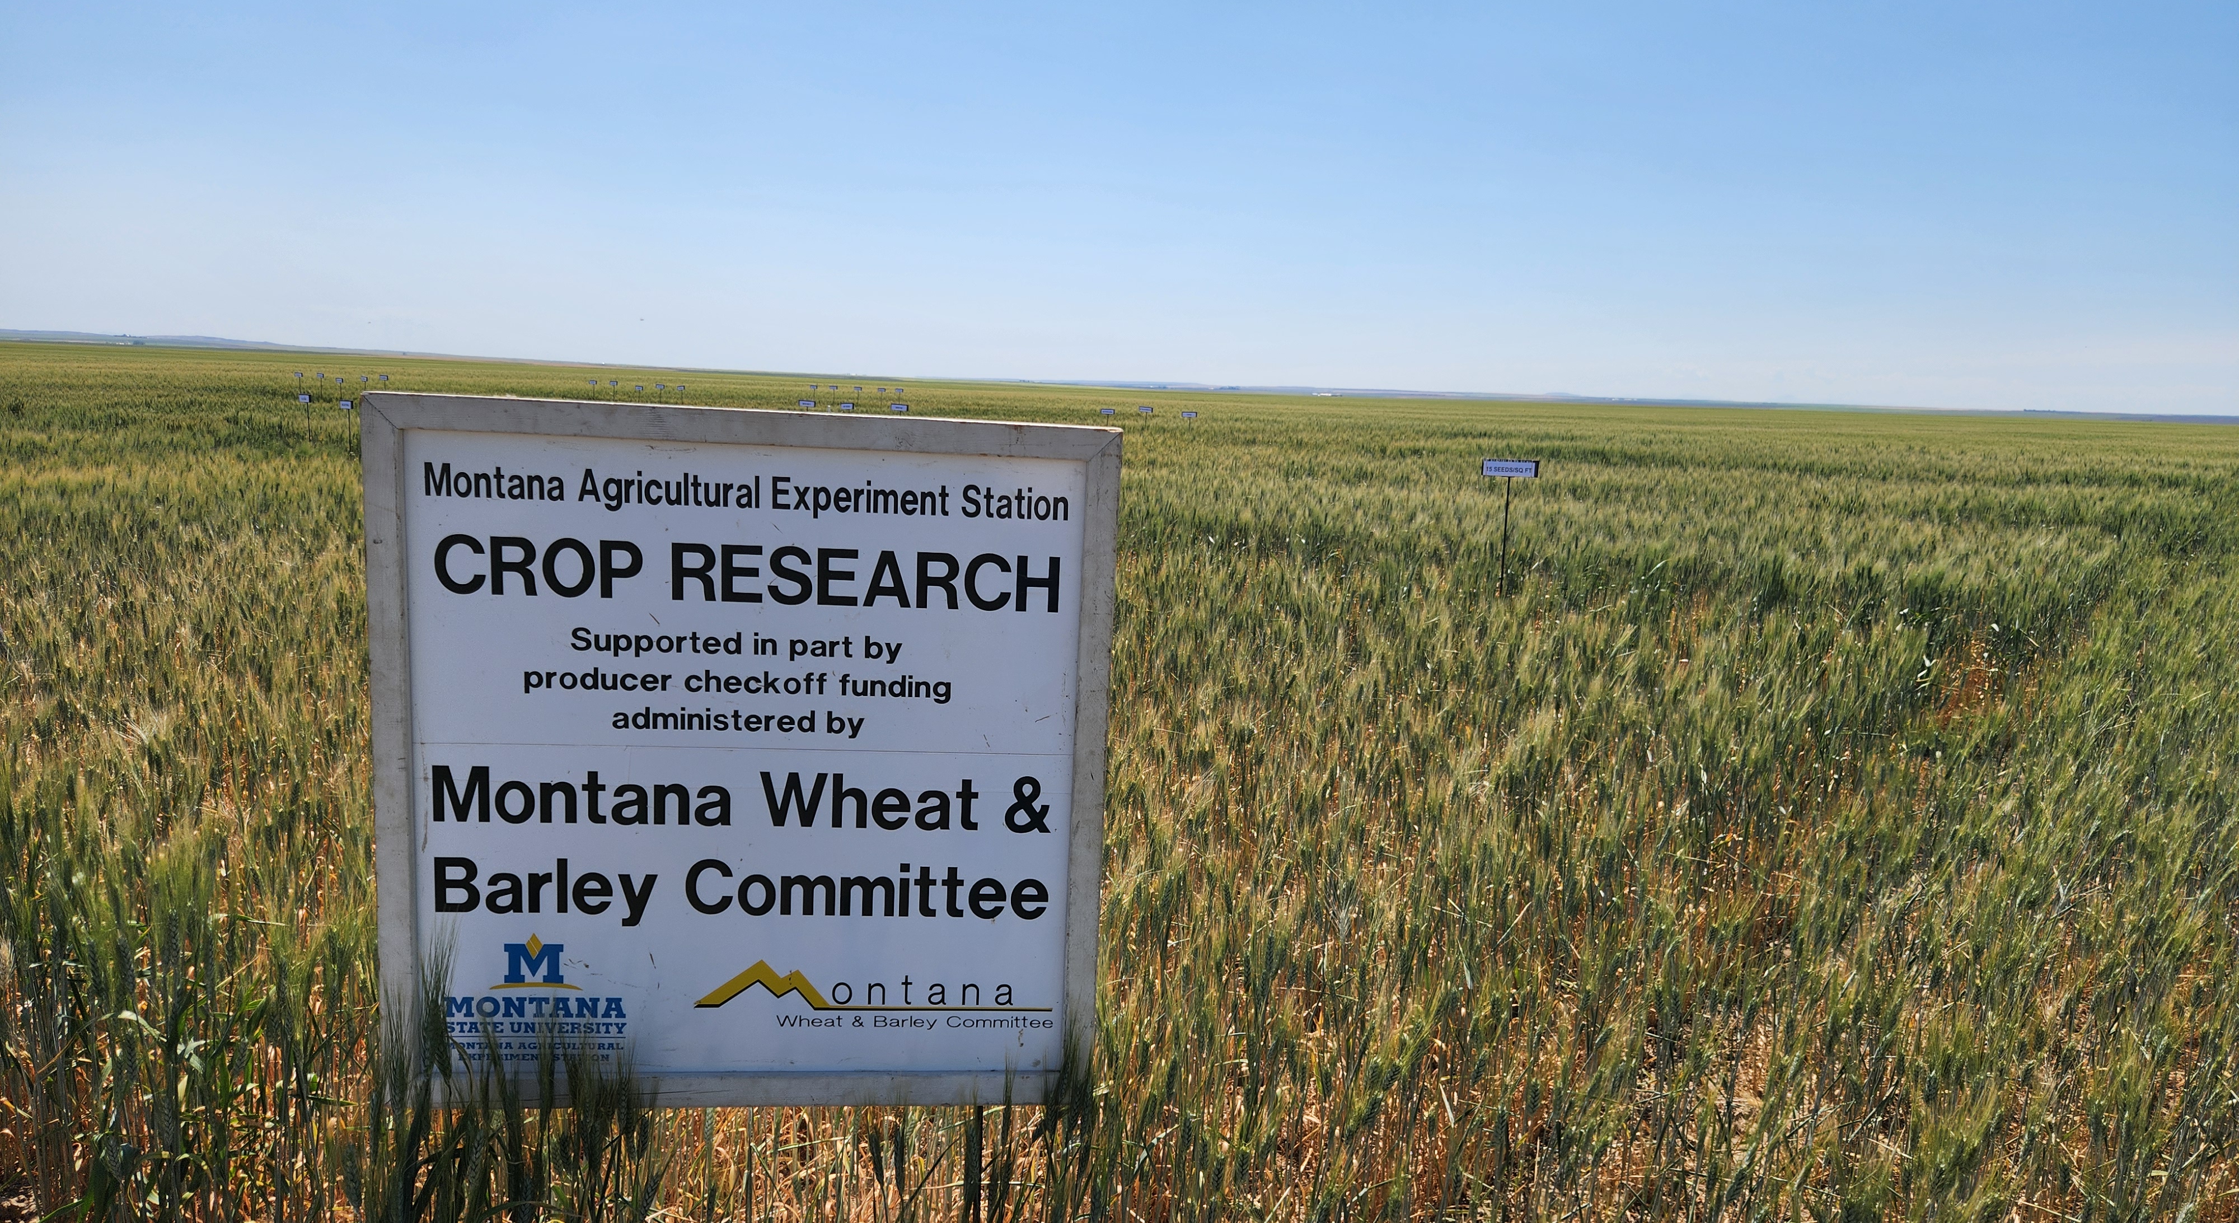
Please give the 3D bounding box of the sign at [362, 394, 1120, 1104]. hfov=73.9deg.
[{"bbox_3d":[-0.476,0.202,1.924,0.920,0.909,0.045,1,9,-6],"label":"sign"}]

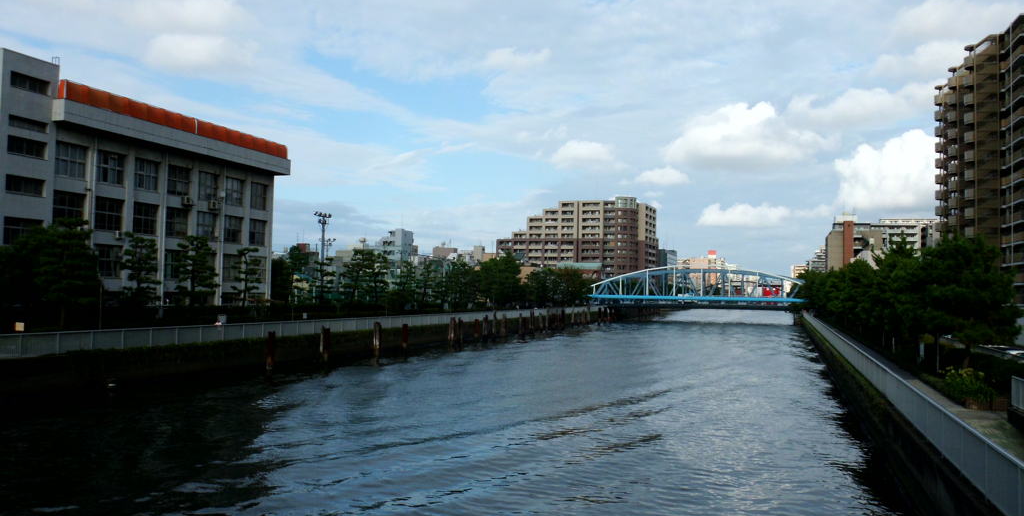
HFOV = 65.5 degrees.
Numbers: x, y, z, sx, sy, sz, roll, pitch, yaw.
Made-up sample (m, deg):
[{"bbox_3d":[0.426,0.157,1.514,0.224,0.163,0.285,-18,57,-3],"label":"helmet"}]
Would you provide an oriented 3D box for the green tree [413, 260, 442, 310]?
[{"bbox_3d":[-9.074,3.193,86.497,3.040,6.060,3.200,1,-2,-6],"label":"green tree"}]

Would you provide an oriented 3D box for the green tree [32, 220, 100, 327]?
[{"bbox_3d":[-24.958,0.852,44.500,3.800,6.000,3.800,2,-2,-29],"label":"green tree"}]

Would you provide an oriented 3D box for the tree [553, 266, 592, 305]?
[{"bbox_3d":[9.426,4.731,124.006,5.600,6.500,5.200,1,-2,4],"label":"tree"}]

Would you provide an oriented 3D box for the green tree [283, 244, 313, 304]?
[{"bbox_3d":[-17.783,1.658,66.000,2.600,5.700,2.600,2,-2,-15],"label":"green tree"}]

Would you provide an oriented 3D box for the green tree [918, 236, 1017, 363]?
[{"bbox_3d":[19.489,2.041,33.985,4.270,6.000,4.200,0,-3,30],"label":"green tree"}]

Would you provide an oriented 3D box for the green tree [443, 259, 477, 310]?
[{"bbox_3d":[-6.015,3.351,93.003,4.210,6.350,4.100,1,-2,-4],"label":"green tree"}]

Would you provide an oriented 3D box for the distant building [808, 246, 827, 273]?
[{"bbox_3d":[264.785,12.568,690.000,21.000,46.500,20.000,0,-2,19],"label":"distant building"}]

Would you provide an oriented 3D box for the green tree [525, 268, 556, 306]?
[{"bbox_3d":[4.081,4.433,113.999,4.580,6.150,4.600,1,-2,2],"label":"green tree"}]

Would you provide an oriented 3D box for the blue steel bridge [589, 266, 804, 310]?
[{"bbox_3d":[35.909,5.656,151.020,40.700,8.100,9.500,0,-2,19],"label":"blue steel bridge"}]

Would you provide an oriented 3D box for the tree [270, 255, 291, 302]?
[{"bbox_3d":[-25.062,2.593,86.000,3.200,5.700,3.200,2,-2,-16],"label":"tree"}]

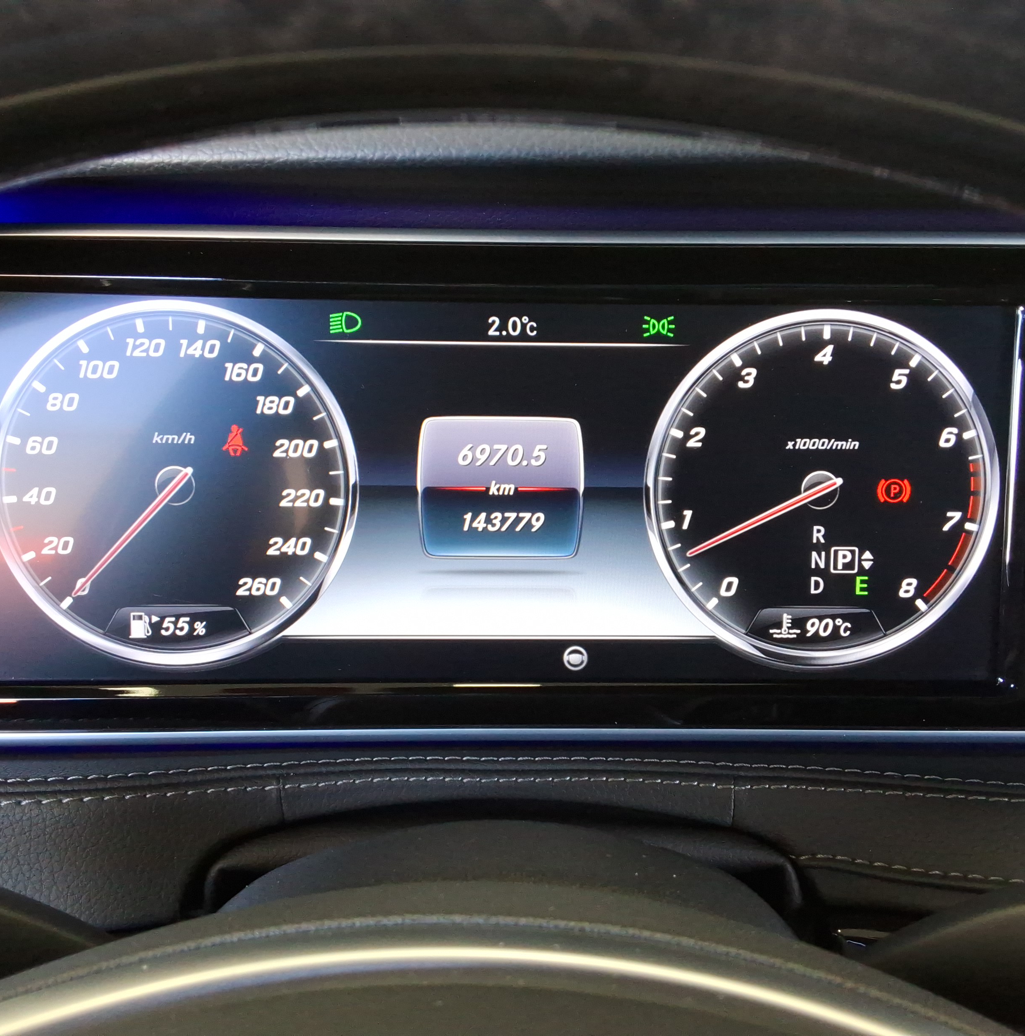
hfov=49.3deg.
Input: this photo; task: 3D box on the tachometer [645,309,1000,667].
[{"bbox_3d":[0.091,-0.008,0.330,0.105,0.105,0.010,0,5,-2],"label":"tachometer"}]

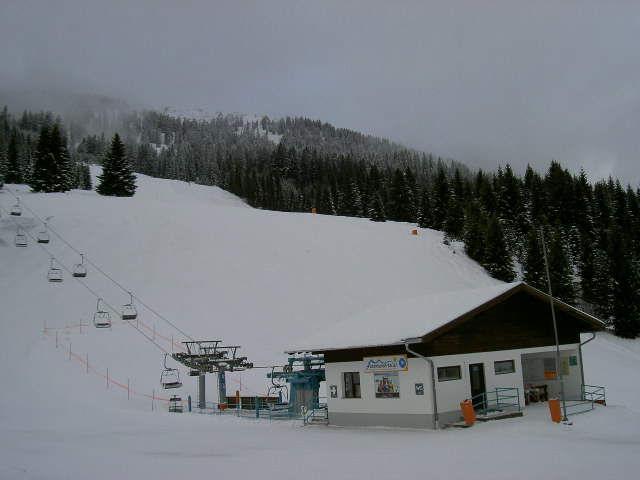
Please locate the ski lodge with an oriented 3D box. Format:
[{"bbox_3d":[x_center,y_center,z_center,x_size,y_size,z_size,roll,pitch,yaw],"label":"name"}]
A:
[{"bbox_3d":[6.926,6.017,38.152,14.300,6.250,9.900,3,-12,-38],"label":"ski lodge"}]

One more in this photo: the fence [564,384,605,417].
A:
[{"bbox_3d":[13.333,8.354,37.619,1.300,1.150,4.600,-12,-12,44],"label":"fence"}]

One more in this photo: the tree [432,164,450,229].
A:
[{"bbox_3d":[35.889,-12.849,213.000,5.051,18.904,5.051,-5,-9,10],"label":"tree"}]

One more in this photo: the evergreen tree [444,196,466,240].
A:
[{"bbox_3d":[36.931,-6.178,198.000,5.217,12.631,5.217,-5,-9,11],"label":"evergreen tree"}]

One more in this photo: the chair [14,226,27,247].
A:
[{"bbox_3d":[-36.550,-0.427,88.000,1.400,2.550,0.900,3,-11,-36],"label":"chair"}]

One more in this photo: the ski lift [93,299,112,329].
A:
[{"bbox_3d":[-19.998,6.785,66.300,1.400,2.650,0.850,3,-12,-38],"label":"ski lift"}]

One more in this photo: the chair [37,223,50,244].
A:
[{"bbox_3d":[-35.660,-0.813,93.000,1.400,2.550,0.900,3,-11,-36],"label":"chair"}]

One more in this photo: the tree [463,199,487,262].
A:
[{"bbox_3d":[36.852,-2.266,172.000,5.438,15.266,5.438,-5,-9,12],"label":"tree"}]

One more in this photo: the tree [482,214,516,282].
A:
[{"bbox_3d":[29.871,1.415,120.000,5.200,11.400,5.200,3,-12,-38],"label":"tree"}]

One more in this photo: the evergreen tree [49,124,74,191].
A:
[{"bbox_3d":[-74.852,-23.797,208.000,6.577,20.191,6.577,0,-9,-20],"label":"evergreen tree"}]

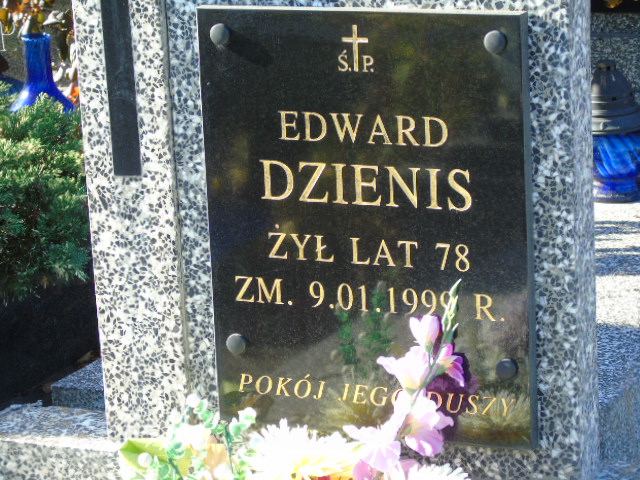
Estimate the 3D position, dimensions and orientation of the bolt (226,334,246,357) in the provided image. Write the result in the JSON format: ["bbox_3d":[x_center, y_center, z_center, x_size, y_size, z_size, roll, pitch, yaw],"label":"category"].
[{"bbox_3d":[-0.102,0.126,2.757,0.025,0.025,0.010,3,14,24],"label":"bolt"}]

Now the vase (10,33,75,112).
[{"bbox_3d":[-0.558,-0.296,4.600,0.150,0.225,0.150,-3,14,0],"label":"vase"}]

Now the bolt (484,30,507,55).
[{"bbox_3d":[0.193,-0.217,2.533,0.025,0.025,0.010,3,14,24],"label":"bolt"}]

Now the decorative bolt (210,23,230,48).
[{"bbox_3d":[-0.118,-0.239,2.672,0.025,0.025,0.010,3,14,24],"label":"decorative bolt"}]

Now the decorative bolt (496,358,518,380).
[{"bbox_3d":[0.212,0.149,2.617,0.025,0.025,0.010,3,14,24],"label":"decorative bolt"}]

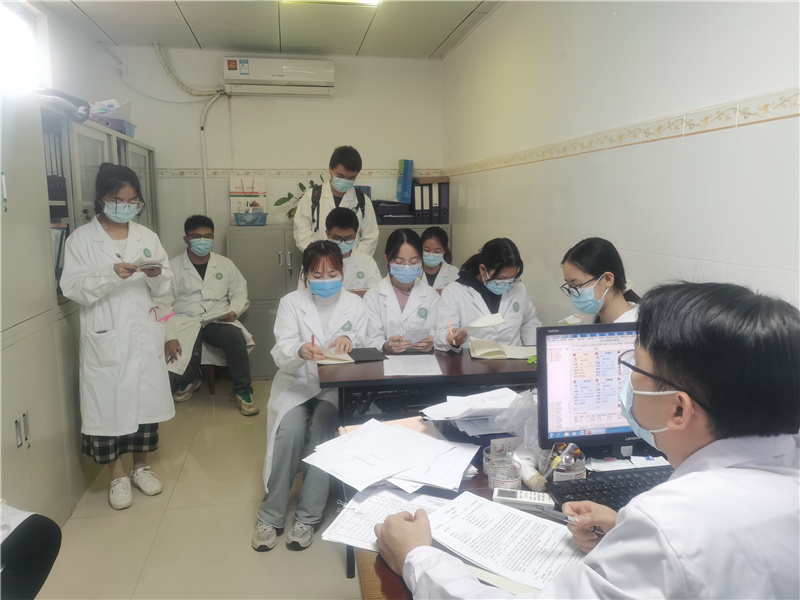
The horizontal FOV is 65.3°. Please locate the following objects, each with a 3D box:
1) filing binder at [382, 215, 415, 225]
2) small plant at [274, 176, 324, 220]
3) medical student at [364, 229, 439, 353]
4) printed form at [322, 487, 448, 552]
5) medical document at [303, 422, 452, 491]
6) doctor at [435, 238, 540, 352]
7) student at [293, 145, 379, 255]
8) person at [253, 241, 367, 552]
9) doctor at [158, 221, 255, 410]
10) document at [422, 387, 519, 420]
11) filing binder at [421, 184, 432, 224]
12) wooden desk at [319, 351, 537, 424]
[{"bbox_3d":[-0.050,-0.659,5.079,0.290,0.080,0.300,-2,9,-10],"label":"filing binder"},{"bbox_3d":[-0.767,-0.778,4.901,0.420,0.380,0.380,-2,9,-10],"label":"small plant"},{"bbox_3d":[0.006,0.318,2.771,0.440,1.260,0.660,-1,9,-4],"label":"medical student"},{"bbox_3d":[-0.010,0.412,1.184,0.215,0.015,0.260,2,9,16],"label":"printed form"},{"bbox_3d":[-0.046,0.365,1.470,0.297,0.010,0.210,-8,12,-42],"label":"medical document"},{"bbox_3d":[0.400,0.336,2.814,0.490,1.210,0.660,-1,9,-3],"label":"doctor"},{"bbox_3d":[-0.406,-0.116,4.039,0.540,1.740,0.360,-1,9,-6],"label":"student"},{"bbox_3d":[-0.359,0.355,2.660,0.460,1.220,0.620,-1,9,-9],"label":"person"},{"bbox_3d":[-1.352,0.051,4.407,0.620,1.300,0.880,-2,9,-15],"label":"doctor"},{"bbox_3d":[0.174,0.247,1.568,0.280,0.050,0.190,-6,11,-35],"label":"document"},{"bbox_3d":[0.188,-0.781,5.093,0.072,0.320,0.280,-2,9,-10],"label":"filing binder"},{"bbox_3d":[0.272,0.606,2.549,1.200,0.755,0.520,-2,9,-10],"label":"wooden desk"}]

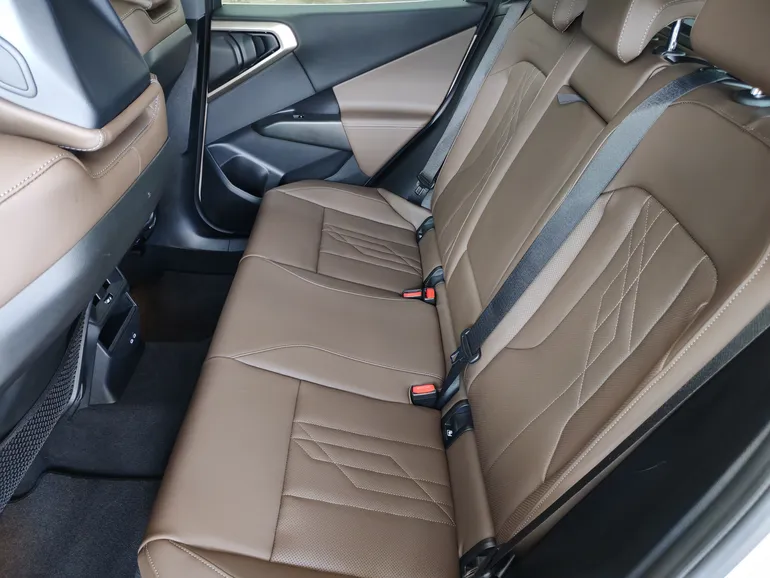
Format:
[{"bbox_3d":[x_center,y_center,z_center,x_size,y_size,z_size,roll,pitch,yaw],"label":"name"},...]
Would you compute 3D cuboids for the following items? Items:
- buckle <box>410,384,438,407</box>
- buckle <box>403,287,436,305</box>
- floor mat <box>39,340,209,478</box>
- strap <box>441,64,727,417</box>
[{"bbox_3d":[0.076,0.209,1.163,0.052,0.048,0.032,1,34,-2],"label":"buckle"},{"bbox_3d":[0.085,0.019,1.458,0.084,0.042,0.046,1,34,-2],"label":"buckle"},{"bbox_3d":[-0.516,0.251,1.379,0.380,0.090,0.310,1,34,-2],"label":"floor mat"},{"bbox_3d":[0.268,-0.046,0.987,0.055,0.740,0.110,26,36,-8],"label":"strap"}]

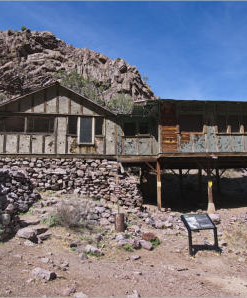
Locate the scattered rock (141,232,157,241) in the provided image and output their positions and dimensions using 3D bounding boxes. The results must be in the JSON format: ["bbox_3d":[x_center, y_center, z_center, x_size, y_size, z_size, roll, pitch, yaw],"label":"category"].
[{"bbox_3d":[0.935,3.147,9.900,0.520,0.240,0.400,-2,-9,10],"label":"scattered rock"}]

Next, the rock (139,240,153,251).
[{"bbox_3d":[0.760,3.190,9.100,0.430,0.230,0.330,-4,-10,20],"label":"rock"}]

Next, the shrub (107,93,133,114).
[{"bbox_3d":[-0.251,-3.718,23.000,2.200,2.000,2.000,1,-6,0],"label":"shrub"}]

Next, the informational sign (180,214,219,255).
[{"bbox_3d":[2.386,2.663,8.613,0.970,1.177,0.556,2,-9,-16],"label":"informational sign"}]

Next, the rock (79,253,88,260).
[{"bbox_3d":[-1.125,3.046,7.800,0.240,0.170,0.200,1,-6,0],"label":"rock"}]

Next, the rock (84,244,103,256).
[{"bbox_3d":[-0.905,3.115,8.450,0.560,0.220,0.360,-4,-10,20],"label":"rock"}]

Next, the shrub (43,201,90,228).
[{"bbox_3d":[-2.070,2.361,10.000,1.650,1.000,1.400,1,-6,0],"label":"shrub"}]

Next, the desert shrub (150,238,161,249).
[{"bbox_3d":[1.011,2.986,8.700,0.380,0.280,0.360,1,-6,0],"label":"desert shrub"}]

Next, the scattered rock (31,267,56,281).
[{"bbox_3d":[-1.679,2.646,5.850,0.470,0.210,0.330,-3,-9,12],"label":"scattered rock"}]

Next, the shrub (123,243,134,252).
[{"bbox_3d":[0.162,3.184,8.900,0.310,0.240,0.290,-1,-9,0],"label":"shrub"}]

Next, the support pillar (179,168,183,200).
[{"bbox_3d":[3.434,2.072,16.300,0.180,2.000,0.180,1,-6,0],"label":"support pillar"}]

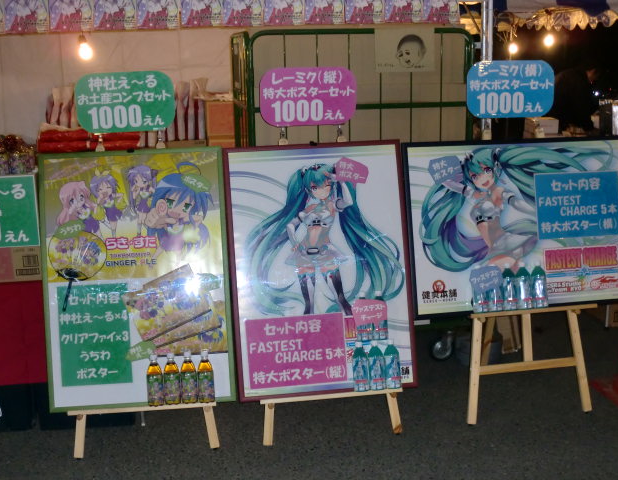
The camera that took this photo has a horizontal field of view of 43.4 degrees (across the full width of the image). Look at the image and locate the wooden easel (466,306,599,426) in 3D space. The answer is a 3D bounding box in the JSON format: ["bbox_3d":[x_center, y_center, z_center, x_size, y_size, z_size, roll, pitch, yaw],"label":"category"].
[{"bbox_3d":[0.922,0.111,3.592,0.600,1.270,0.620,-4,12,-11],"label":"wooden easel"}]

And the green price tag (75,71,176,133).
[{"bbox_3d":[-0.775,-0.583,3.284,0.420,0.257,0.012,-3,-2,-3],"label":"green price tag"}]

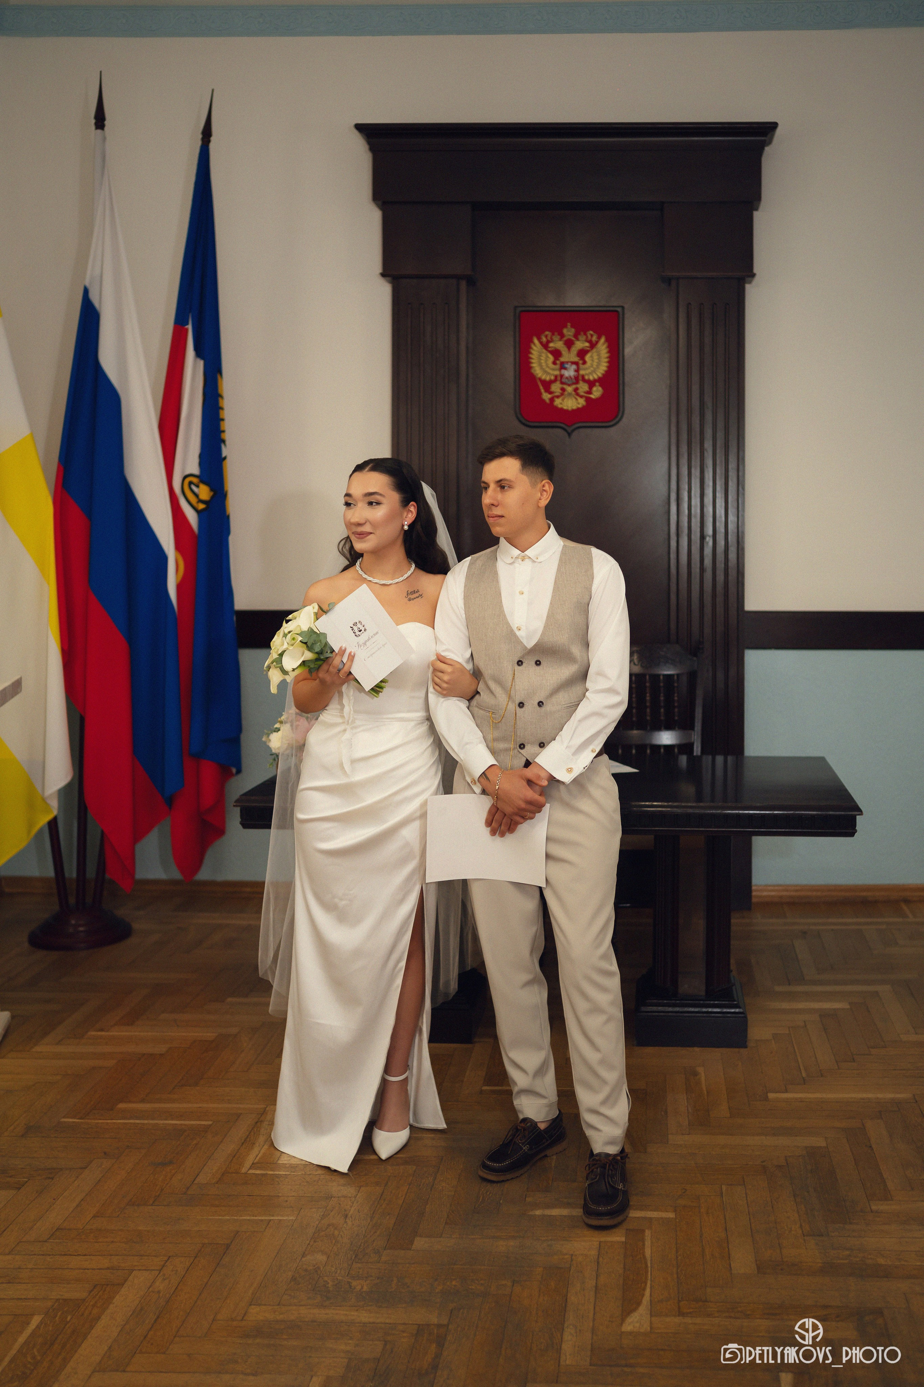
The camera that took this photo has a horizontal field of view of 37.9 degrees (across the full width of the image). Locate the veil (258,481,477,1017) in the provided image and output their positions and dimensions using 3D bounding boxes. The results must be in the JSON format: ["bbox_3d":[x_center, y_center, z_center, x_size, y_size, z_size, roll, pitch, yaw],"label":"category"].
[{"bbox_3d":[-0.243,0.135,3.470,0.540,1.340,0.340,1,6,9],"label":"veil"}]

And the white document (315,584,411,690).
[{"bbox_3d":[-0.230,-0.134,3.240,0.150,0.205,0.012,-37,2,0],"label":"white document"}]

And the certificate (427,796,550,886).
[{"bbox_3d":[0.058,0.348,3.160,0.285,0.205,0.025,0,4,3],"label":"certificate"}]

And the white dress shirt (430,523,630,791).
[{"bbox_3d":[0.164,-0.088,3.270,0.475,0.650,0.350,0,4,6],"label":"white dress shirt"}]

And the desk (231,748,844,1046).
[{"bbox_3d":[0.280,0.655,4.430,1.840,0.770,0.900,0,4,5],"label":"desk"}]

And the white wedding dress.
[{"bbox_3d":[-0.268,0.495,3.460,0.430,1.360,0.400,1,4,9],"label":"white wedding dress"}]

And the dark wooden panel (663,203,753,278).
[{"bbox_3d":[1.015,-1.866,5.549,0.365,0.305,0.150,0,6,5],"label":"dark wooden panel"}]

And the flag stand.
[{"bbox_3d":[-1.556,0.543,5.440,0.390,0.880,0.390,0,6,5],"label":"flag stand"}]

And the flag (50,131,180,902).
[{"bbox_3d":[-1.329,-0.725,5.200,0.440,2.880,0.300,0,6,5],"label":"flag"}]

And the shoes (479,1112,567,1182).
[{"bbox_3d":[0.155,1.130,3.400,0.115,0.115,0.290,4,5,45],"label":"shoes"}]

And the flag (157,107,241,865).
[{"bbox_3d":[-1.031,-0.799,5.300,0.320,2.900,0.270,0,6,5],"label":"flag"}]

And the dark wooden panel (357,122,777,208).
[{"bbox_3d":[0.430,-2.174,5.515,1.710,0.335,0.240,0,6,5],"label":"dark wooden panel"}]

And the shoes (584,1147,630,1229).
[{"bbox_3d":[0.346,1.156,3.240,0.112,0.105,0.290,1,6,6],"label":"shoes"}]

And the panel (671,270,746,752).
[{"bbox_3d":[1.030,-0.640,5.660,0.315,2.200,0.120,0,4,5],"label":"panel"}]

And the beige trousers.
[{"bbox_3d":[0.192,0.624,3.230,0.390,0.940,0.290,1,6,14],"label":"beige trousers"}]

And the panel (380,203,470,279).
[{"bbox_3d":[-0.147,-1.880,5.620,0.375,0.325,0.140,0,4,5],"label":"panel"}]

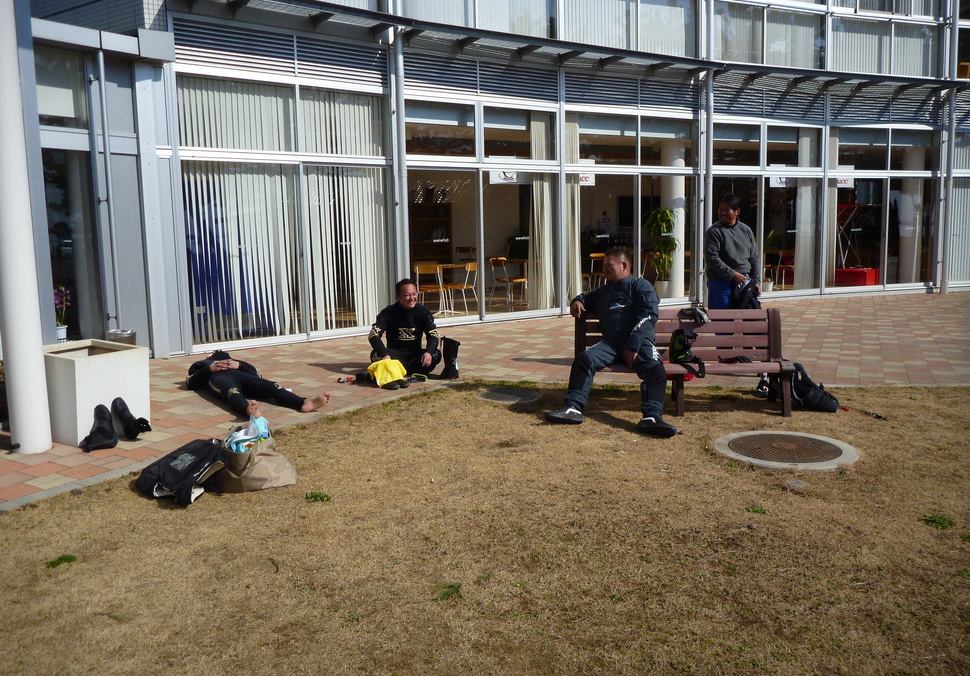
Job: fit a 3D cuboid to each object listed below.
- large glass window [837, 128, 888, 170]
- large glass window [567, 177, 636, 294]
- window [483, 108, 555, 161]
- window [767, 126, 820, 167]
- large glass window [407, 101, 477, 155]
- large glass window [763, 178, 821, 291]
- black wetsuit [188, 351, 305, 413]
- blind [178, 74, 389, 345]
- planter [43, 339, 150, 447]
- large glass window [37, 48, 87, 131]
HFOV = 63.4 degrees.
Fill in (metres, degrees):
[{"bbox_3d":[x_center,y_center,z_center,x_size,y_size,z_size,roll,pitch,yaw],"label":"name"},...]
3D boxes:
[{"bbox_3d":[7.321,-3.669,15.283,1.435,0.800,0.080,-4,8,-19],"label":"large glass window"},{"bbox_3d":[1.866,-1.534,12.483,1.360,2.080,0.060,-5,9,-28],"label":"large glass window"},{"bbox_3d":[0.543,-3.087,11.887,1.355,0.784,0.080,-6,8,-32],"label":"window"},{"bbox_3d":[5.468,-3.375,13.863,1.180,0.700,0.060,-4,9,-20],"label":"window"},{"bbox_3d":[-0.632,-2.969,11.156,1.202,0.764,0.080,-6,8,-32],"label":"large glass window"},{"bbox_3d":[5.880,-1.975,14.981,1.457,2.140,0.080,-5,8,-23],"label":"large glass window"},{"bbox_3d":[-2.044,0.368,6.682,0.660,0.270,1.450,-6,10,-31],"label":"black wetsuit"},{"bbox_3d":[-2.334,-1.546,9.724,2.620,3.000,0.100,-7,10,-38],"label":"blind"},{"bbox_3d":[-2.800,0.364,5.520,0.580,0.585,0.580,3,9,27],"label":"planter"},{"bbox_3d":[-4.300,-2.533,7.951,0.520,0.780,0.060,-8,11,-42],"label":"large glass window"}]

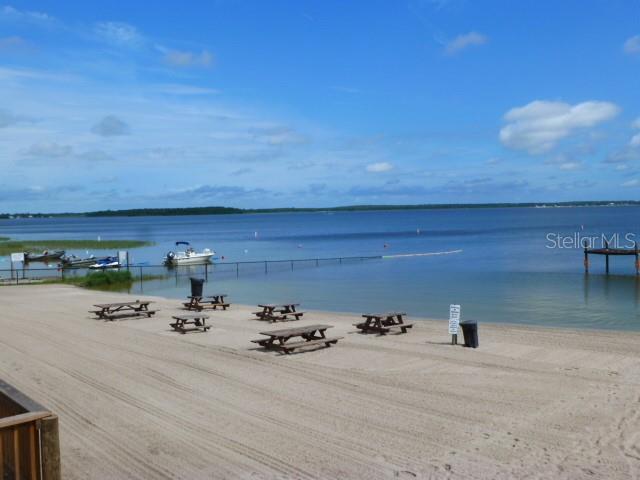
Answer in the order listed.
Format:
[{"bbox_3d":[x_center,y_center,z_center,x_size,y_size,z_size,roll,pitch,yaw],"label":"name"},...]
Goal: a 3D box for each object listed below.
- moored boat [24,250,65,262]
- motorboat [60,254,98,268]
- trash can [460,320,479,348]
[{"bbox_3d":[-33.537,1.819,74.134,5.000,1.300,1.800,-3,3,-30],"label":"moored boat"},{"bbox_3d":[-25.076,2.110,64.146,4.700,1.300,1.800,-2,3,-25],"label":"motorboat"},{"bbox_3d":[5.038,3.147,20.579,0.620,0.880,0.570,-1,3,0],"label":"trash can"}]

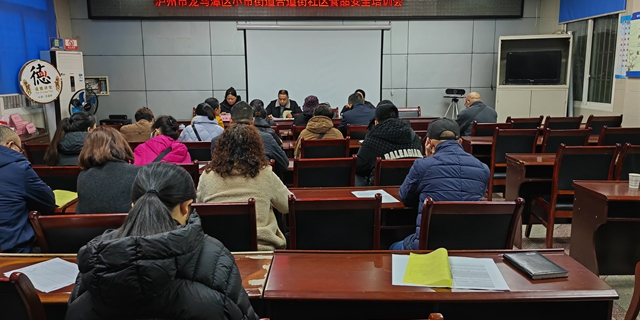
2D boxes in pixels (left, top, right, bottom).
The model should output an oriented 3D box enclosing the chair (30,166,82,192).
[{"bbox_3d":[-1.667,0.457,3.458,0.460,0.930,0.540,-1,10,-2],"label":"chair"}]

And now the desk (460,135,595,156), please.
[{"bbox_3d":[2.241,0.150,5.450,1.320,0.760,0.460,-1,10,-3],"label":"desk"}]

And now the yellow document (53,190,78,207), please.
[{"bbox_3d":[-1.558,0.230,2.949,0.220,0.035,0.300,-1,10,-2],"label":"yellow document"}]

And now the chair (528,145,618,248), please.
[{"bbox_3d":[2.114,0.287,4.248,0.490,0.940,0.580,-1,11,-1],"label":"chair"}]

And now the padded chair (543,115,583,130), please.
[{"bbox_3d":[3.069,-0.127,6.569,0.450,0.928,0.530,-1,10,0],"label":"padded chair"}]

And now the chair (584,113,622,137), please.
[{"bbox_3d":[3.611,-0.137,6.665,0.460,0.955,0.570,0,10,0],"label":"chair"}]

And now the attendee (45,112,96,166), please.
[{"bbox_3d":[-1.655,0.262,3.706,0.500,1.240,0.740,1,10,8],"label":"attendee"}]

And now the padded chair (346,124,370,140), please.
[{"bbox_3d":[0.538,0.028,5.801,0.460,0.955,0.570,0,10,0],"label":"padded chair"}]

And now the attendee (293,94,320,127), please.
[{"bbox_3d":[-0.084,-0.128,5.695,0.460,1.237,0.740,-1,11,-1],"label":"attendee"}]

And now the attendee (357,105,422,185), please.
[{"bbox_3d":[0.513,0.208,3.875,0.510,1.270,0.740,0,10,0],"label":"attendee"}]

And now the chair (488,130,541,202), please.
[{"bbox_3d":[1.931,0.112,5.199,0.460,0.930,0.540,-1,10,-3],"label":"chair"}]

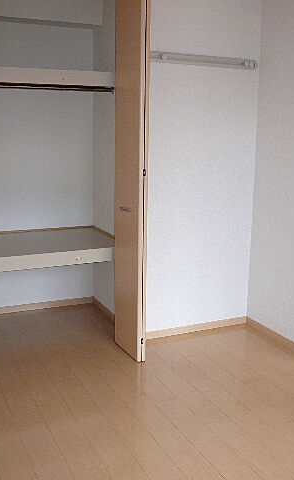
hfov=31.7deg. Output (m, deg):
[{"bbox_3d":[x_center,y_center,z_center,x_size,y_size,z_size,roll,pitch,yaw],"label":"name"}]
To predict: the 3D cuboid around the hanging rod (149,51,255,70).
[{"bbox_3d":[0.392,-1.169,3.381,0.830,0.065,0.040,-5,12,-25],"label":"hanging rod"}]

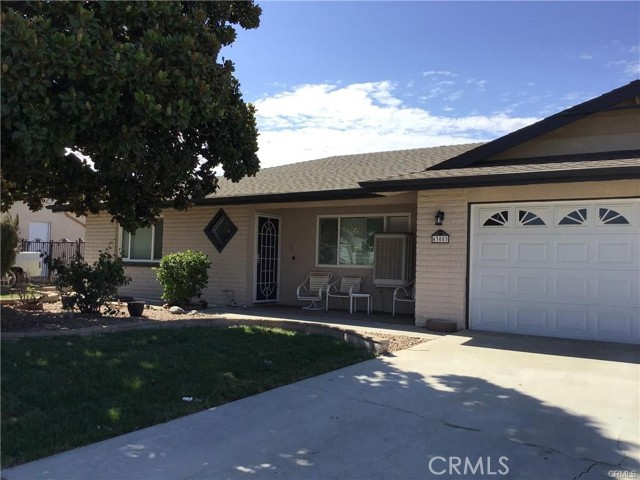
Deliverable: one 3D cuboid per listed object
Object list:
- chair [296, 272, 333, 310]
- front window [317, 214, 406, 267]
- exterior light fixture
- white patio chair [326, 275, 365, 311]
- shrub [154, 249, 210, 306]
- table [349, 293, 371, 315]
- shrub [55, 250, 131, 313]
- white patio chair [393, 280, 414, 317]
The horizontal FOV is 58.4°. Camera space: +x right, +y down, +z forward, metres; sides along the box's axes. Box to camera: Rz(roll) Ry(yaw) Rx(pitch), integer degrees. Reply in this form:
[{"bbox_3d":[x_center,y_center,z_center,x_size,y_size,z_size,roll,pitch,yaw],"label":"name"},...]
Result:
[{"bbox_3d":[-0.109,1.143,12.943,0.620,0.820,0.720,0,-2,23],"label":"chair"},{"bbox_3d":[0.940,0.018,13.032,2.439,1.218,0.090,0,-3,33],"label":"front window"},{"bbox_3d":[2.045,-0.380,9.766,0.130,0.260,0.190,0,-3,33],"label":"exterior light fixture"},{"bbox_3d":[0.579,1.157,12.478,0.630,0.790,0.720,0,-2,30],"label":"white patio chair"},{"bbox_3d":[-3.143,0.872,13.150,1.220,1.260,1.150,2,-2,-9],"label":"shrub"},{"bbox_3d":[0.890,1.342,12.023,0.430,0.400,0.430,1,-2,17],"label":"table"},{"bbox_3d":[-4.347,0.793,10.950,1.400,1.180,1.200,2,-2,-17],"label":"shrub"},{"bbox_3d":[1.948,1.155,11.540,0.720,0.790,0.620,3,-3,-39],"label":"white patio chair"}]

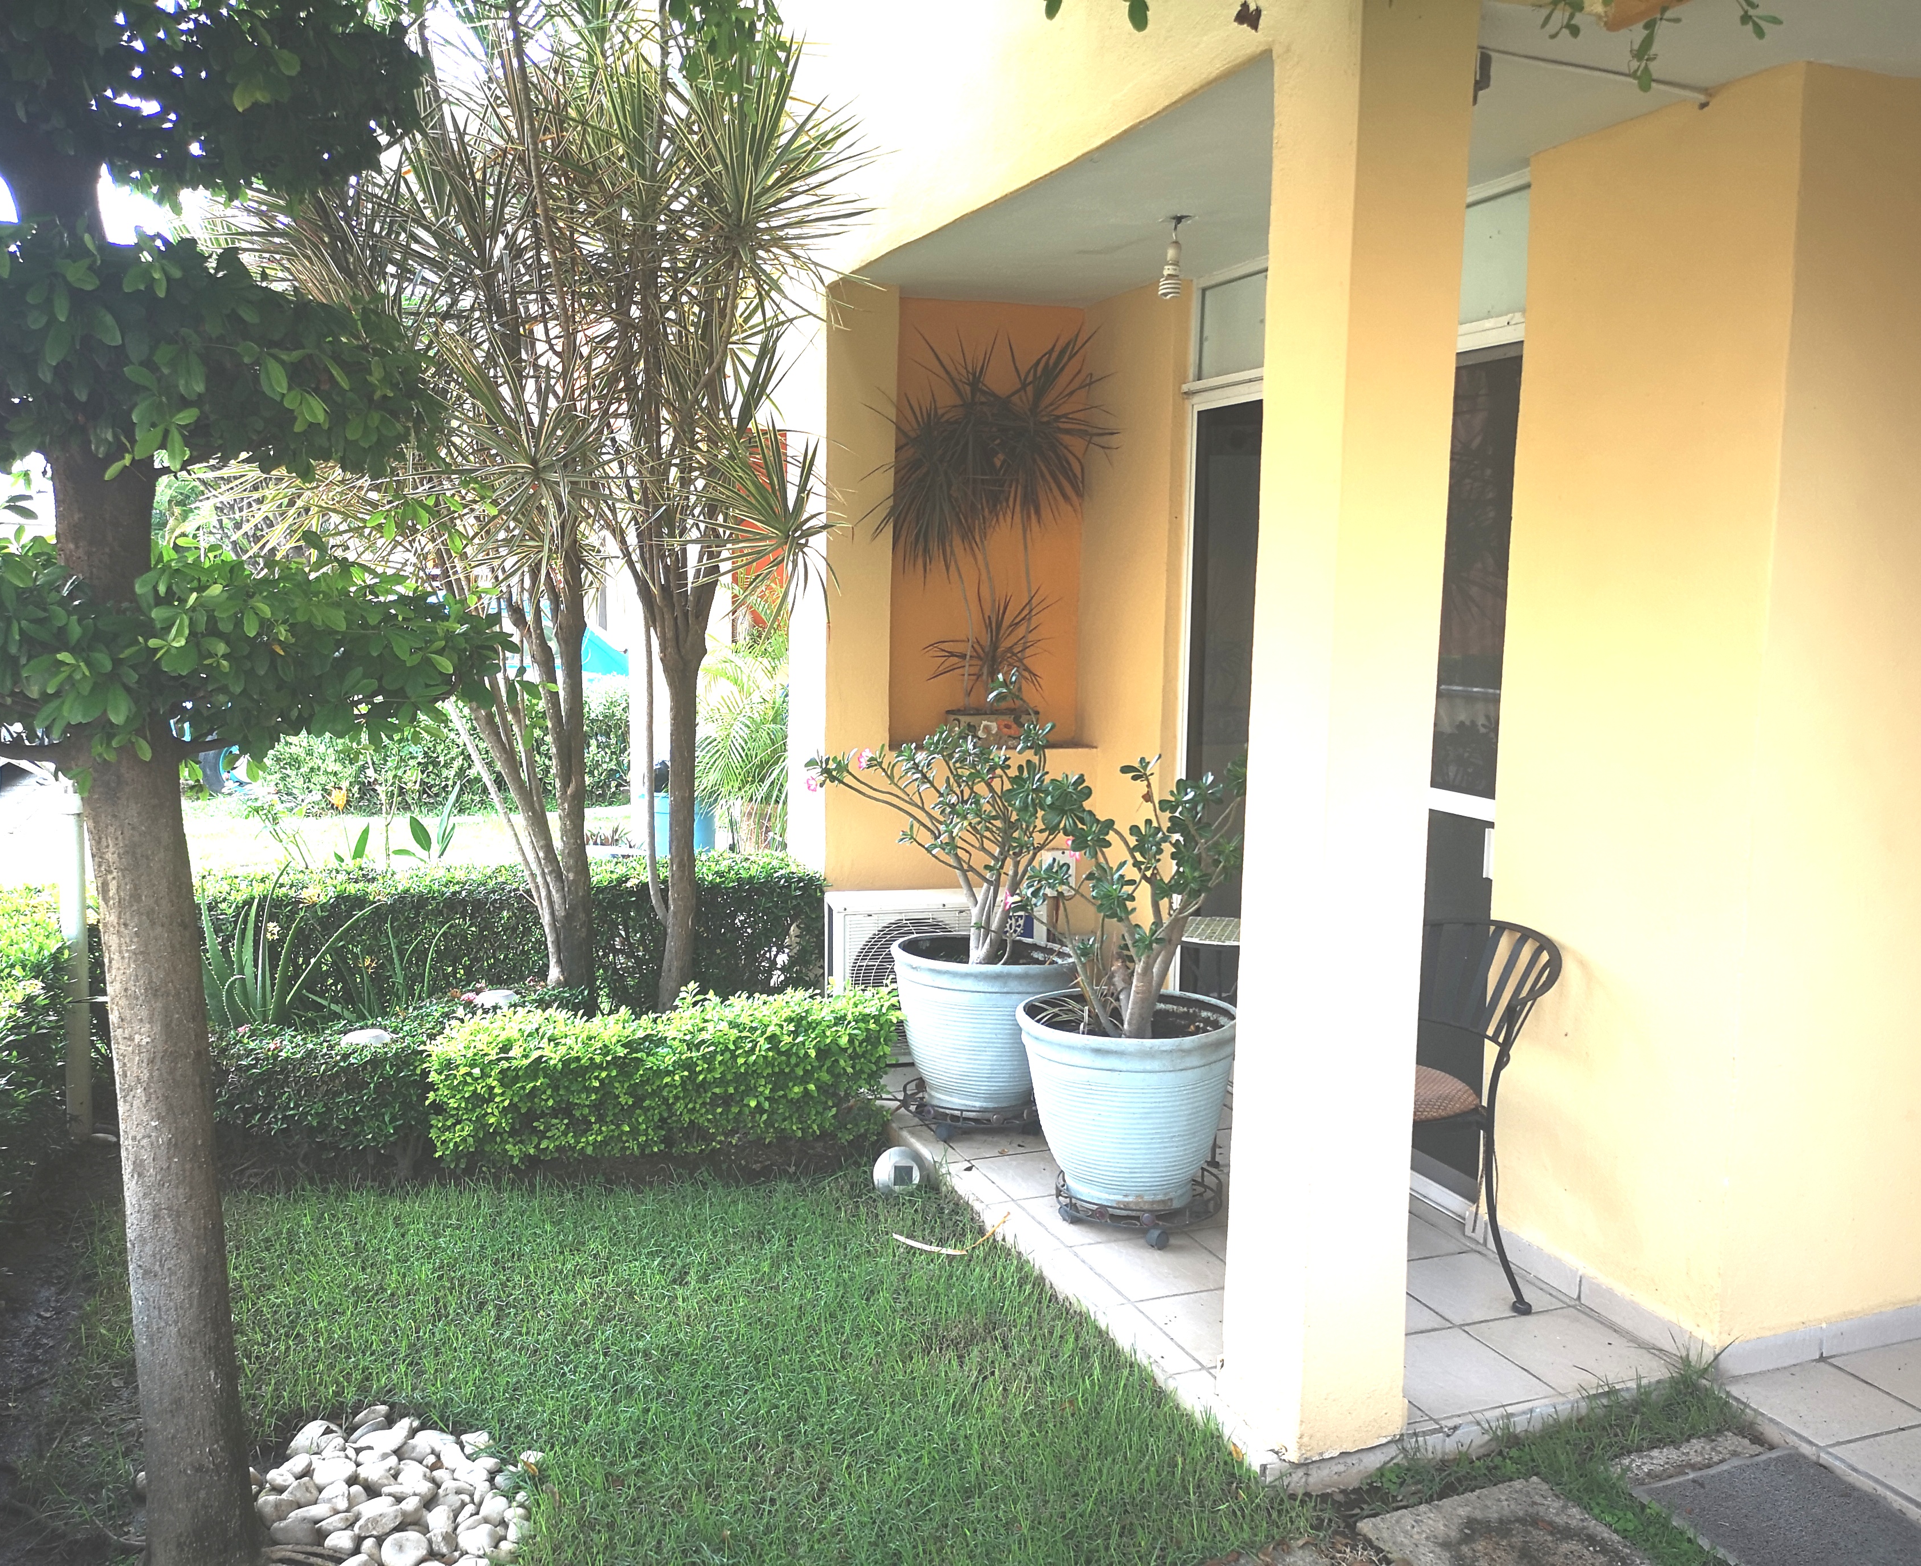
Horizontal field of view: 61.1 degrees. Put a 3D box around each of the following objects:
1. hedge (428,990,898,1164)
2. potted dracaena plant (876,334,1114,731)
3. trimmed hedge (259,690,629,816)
[{"bbox_3d":[-0.892,0.879,4.904,1.330,0.355,0.420,-2,7,-21],"label":"hedge"},{"bbox_3d":[0.088,-0.803,5.582,0.830,1.414,0.520,-2,7,-21],"label":"potted dracaena plant"},{"bbox_3d":[-3.813,-0.299,12.089,2.500,0.864,0.750,-2,7,-21],"label":"trimmed hedge"}]

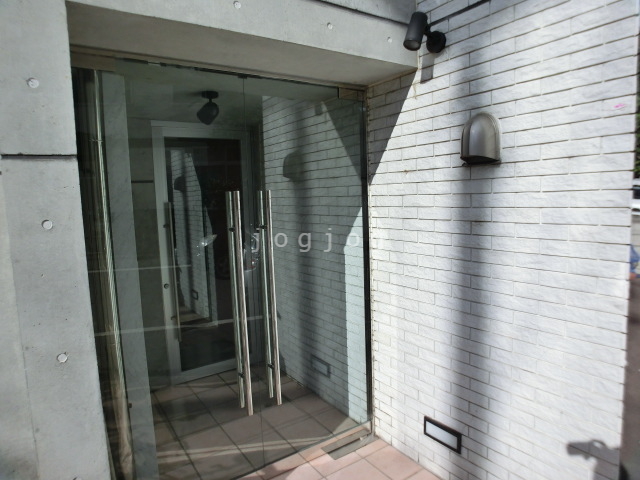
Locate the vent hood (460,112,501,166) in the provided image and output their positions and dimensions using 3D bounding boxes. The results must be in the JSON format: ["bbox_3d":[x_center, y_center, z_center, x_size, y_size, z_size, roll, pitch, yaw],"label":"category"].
[{"bbox_3d":[0.738,-0.481,1.832,0.101,0.247,0.195,-7,8,-35],"label":"vent hood"}]

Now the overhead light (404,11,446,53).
[{"bbox_3d":[0.518,-1.036,1.946,0.226,0.179,0.110,-7,8,-35],"label":"overhead light"}]

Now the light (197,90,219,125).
[{"bbox_3d":[-0.730,-0.859,2.540,0.147,0.218,0.107,-4,6,-15],"label":"light"}]

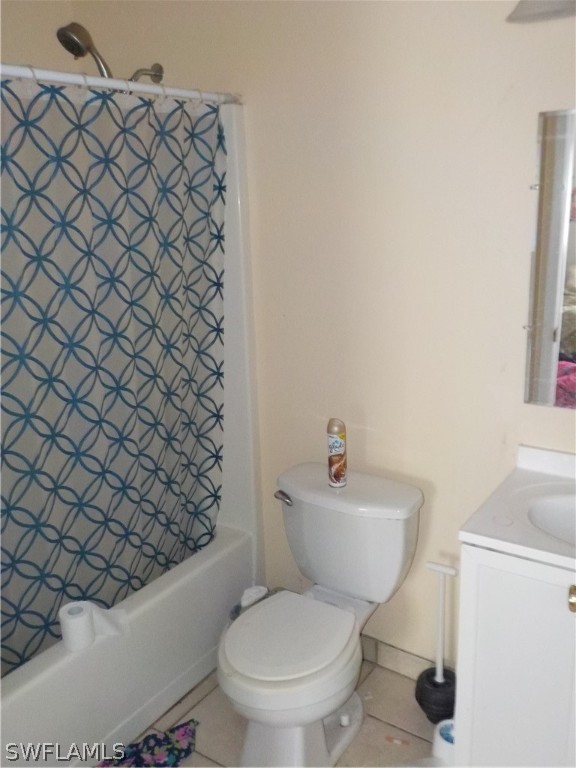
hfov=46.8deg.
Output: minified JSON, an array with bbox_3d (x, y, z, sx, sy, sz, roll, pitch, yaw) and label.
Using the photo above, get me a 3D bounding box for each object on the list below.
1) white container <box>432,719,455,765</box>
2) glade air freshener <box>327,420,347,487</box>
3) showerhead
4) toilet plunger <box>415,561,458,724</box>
[{"bbox_3d":[0.488,1.054,1.939,0.125,0.085,0.125,8,17,33],"label":"white container"},{"bbox_3d":[0.149,0.206,2.015,0.055,0.210,0.055,-1,15,4],"label":"glade air freshener"},{"bbox_3d":[-0.605,-0.973,2.006,0.106,0.228,0.091,8,51,34],"label":"showerhead"},{"bbox_3d":[0.453,0.773,1.970,0.148,0.533,0.148,8,19,34],"label":"toilet plunger"}]

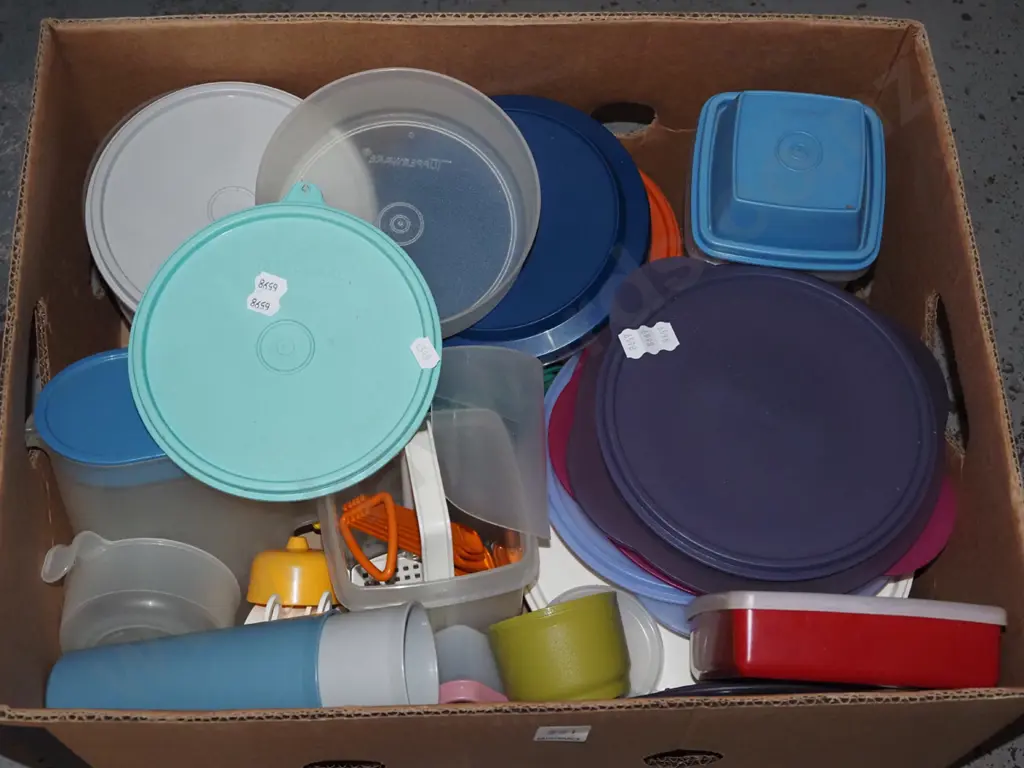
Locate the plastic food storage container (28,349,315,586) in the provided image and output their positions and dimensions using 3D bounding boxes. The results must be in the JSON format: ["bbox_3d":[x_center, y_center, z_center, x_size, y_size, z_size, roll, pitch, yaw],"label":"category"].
[{"bbox_3d":[-0.175,0.046,0.864,0.176,0.125,0.094,-13,46,-15],"label":"plastic food storage container"}]

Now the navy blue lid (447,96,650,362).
[{"bbox_3d":[-0.008,-0.093,0.831,0.171,0.015,0.171,-2,67,6],"label":"navy blue lid"}]

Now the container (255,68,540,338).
[{"bbox_3d":[-0.064,-0.095,0.830,0.156,0.042,0.156,0,80,-2],"label":"container"}]

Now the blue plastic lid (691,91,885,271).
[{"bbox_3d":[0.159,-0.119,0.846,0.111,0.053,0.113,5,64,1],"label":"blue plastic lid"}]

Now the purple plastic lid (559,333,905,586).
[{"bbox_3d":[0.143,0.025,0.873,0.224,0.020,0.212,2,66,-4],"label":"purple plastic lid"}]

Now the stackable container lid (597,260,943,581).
[{"bbox_3d":[0.135,0.018,0.779,0.182,0.012,0.182,2,64,-3],"label":"stackable container lid"}]

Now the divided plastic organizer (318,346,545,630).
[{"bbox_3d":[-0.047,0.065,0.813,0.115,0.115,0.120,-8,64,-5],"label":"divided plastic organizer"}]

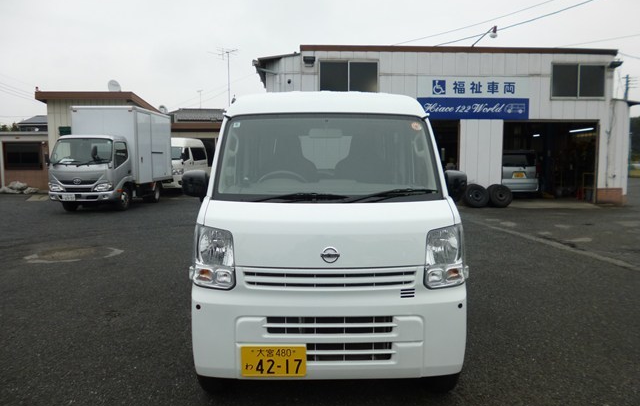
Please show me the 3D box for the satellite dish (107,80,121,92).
[{"bbox_3d":[-8.316,-4.719,17.975,0.520,0.570,0.360,-5,8,-42],"label":"satellite dish"}]

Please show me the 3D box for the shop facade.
[{"bbox_3d":[3.904,-2.335,14.439,11.800,4.750,2.000,0,6,-4],"label":"shop facade"}]

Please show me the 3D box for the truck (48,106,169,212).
[{"bbox_3d":[-6.140,-1.360,13.512,1.870,2.940,4.760,0,6,-1],"label":"truck"}]

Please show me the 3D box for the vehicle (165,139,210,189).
[{"bbox_3d":[-6.480,-1.685,20.313,1.740,2.260,4.760,0,6,-1],"label":"vehicle"}]

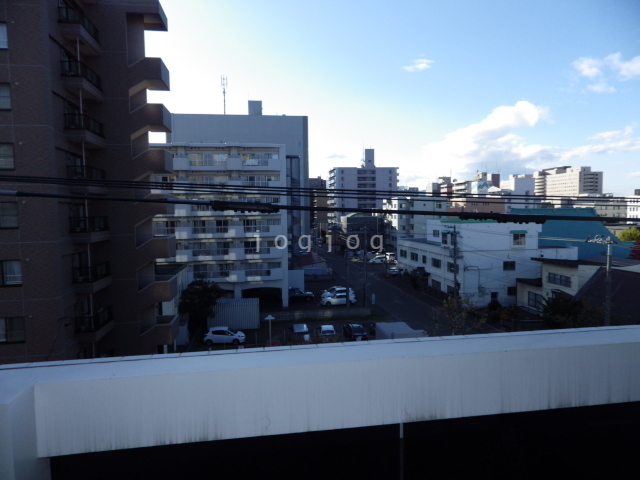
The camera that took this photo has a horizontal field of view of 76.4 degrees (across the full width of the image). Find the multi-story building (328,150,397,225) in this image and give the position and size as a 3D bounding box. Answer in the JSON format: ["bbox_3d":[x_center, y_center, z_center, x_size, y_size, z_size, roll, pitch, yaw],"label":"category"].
[{"bbox_3d":[18.723,-19.573,181.089,28.545,39.000,16.000,-2,4,-9],"label":"multi-story building"}]

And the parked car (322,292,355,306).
[{"bbox_3d":[2.466,7.741,53.032,4.430,1.500,1.740,-1,4,-7],"label":"parked car"}]

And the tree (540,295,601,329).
[{"bbox_3d":[24.021,7.151,39.000,5.000,4.200,4.400,-1,3,-8],"label":"tree"}]

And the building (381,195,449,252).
[{"bbox_3d":[25.755,-3.821,112.895,14.143,15.609,13.000,-1,4,-8],"label":"building"}]

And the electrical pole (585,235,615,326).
[{"bbox_3d":[17.493,4.874,25.500,1.900,10.200,0.500,-1,3,-8],"label":"electrical pole"}]

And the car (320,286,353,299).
[{"bbox_3d":[2.533,7.500,56.300,4.450,1.560,1.730,-1,3,-16],"label":"car"}]

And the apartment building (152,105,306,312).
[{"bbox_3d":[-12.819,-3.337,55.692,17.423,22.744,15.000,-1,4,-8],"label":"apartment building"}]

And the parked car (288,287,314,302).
[{"bbox_3d":[-3.044,7.566,56.060,4.500,1.680,1.760,-1,4,-7],"label":"parked car"}]

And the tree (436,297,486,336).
[{"bbox_3d":[11.244,7.263,32.566,3.800,5.800,3.700,-2,4,-9],"label":"tree"}]

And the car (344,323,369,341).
[{"bbox_3d":[3.332,8.765,38.500,1.750,1.520,4.450,-1,3,-3],"label":"car"}]

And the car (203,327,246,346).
[{"bbox_3d":[-9.387,9.425,40.302,3.900,1.500,1.695,-1,4,-5],"label":"car"}]

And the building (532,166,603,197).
[{"bbox_3d":[242.693,-39.799,401.356,23.000,58.000,60.000,-1,3,-8],"label":"building"}]

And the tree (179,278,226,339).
[{"bbox_3d":[-11.932,6.621,41.300,4.700,5.800,4.400,-1,3,-8],"label":"tree"}]

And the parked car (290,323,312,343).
[{"bbox_3d":[-1.820,9.206,39.194,1.680,1.600,4.200,-1,4,-6],"label":"parked car"}]

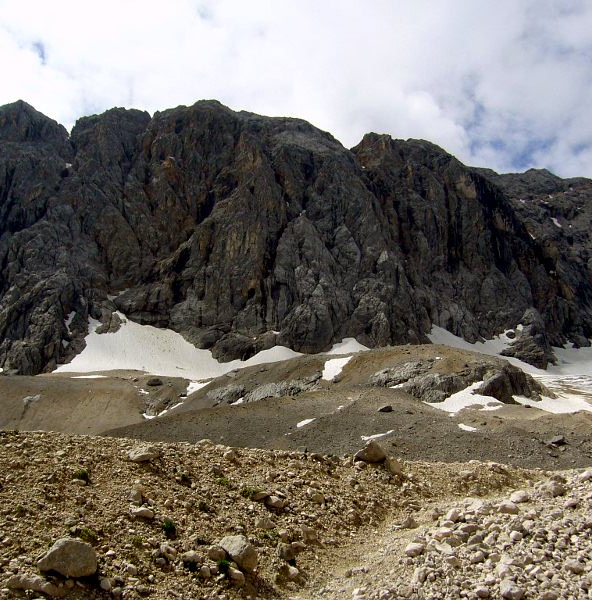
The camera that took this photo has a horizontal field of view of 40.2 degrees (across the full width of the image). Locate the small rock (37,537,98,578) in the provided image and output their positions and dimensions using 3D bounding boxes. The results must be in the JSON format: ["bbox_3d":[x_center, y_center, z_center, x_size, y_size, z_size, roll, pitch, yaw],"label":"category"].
[{"bbox_3d":[-1.638,1.854,5.800,0.431,0.264,0.345,0,-3,0],"label":"small rock"}]

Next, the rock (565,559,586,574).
[{"bbox_3d":[2.246,2.141,6.500,0.177,0.118,0.150,0,-2,0],"label":"rock"}]

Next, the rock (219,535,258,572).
[{"bbox_3d":[-0.490,2.162,6.900,0.341,0.298,0.307,0,-2,0],"label":"rock"}]

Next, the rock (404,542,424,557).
[{"bbox_3d":[1.055,2.221,7.200,0.178,0.115,0.151,0,-2,0],"label":"rock"}]

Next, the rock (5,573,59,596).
[{"bbox_3d":[-2.027,2.181,6.200,0.393,0.160,0.248,2,-6,-18],"label":"rock"}]

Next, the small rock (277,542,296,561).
[{"bbox_3d":[-0.088,2.332,7.500,0.176,0.145,0.167,0,-6,-1],"label":"small rock"}]

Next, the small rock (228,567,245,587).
[{"bbox_3d":[-0.478,2.222,6.500,0.122,0.140,0.141,0,-6,-4],"label":"small rock"}]

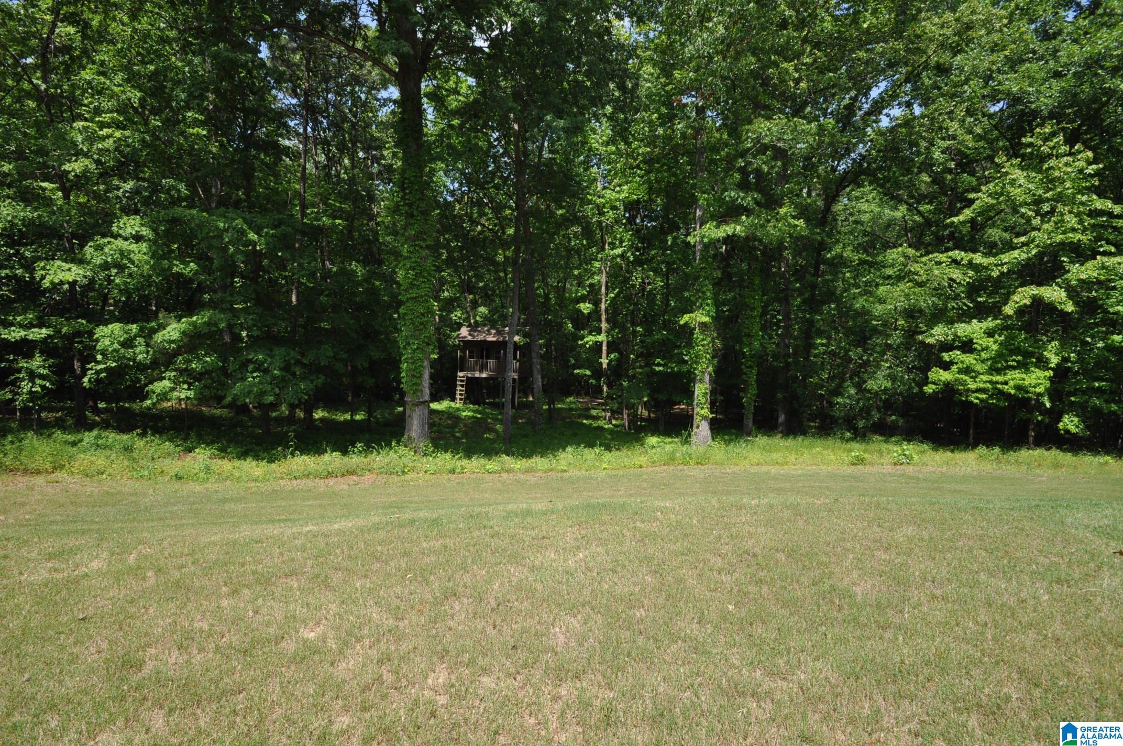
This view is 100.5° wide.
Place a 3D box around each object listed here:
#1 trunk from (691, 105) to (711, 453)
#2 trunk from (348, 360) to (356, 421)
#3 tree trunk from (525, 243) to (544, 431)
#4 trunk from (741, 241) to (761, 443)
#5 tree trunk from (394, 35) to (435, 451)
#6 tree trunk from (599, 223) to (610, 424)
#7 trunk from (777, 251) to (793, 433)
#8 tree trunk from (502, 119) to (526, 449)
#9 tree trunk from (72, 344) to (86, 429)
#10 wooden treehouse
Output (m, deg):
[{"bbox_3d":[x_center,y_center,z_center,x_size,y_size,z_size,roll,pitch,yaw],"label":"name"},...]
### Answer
[{"bbox_3d":[3.164,-2.229,10.600,0.438,7.820,0.420,-1,0,0],"label":"trunk"},{"bbox_3d":[-7.537,0.646,16.800,0.268,2.144,0.250,0,0,0],"label":"trunk"},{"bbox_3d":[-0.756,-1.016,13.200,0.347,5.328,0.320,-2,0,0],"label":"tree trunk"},{"bbox_3d":[4.877,-0.800,12.000,0.428,4.956,0.400,1,0,0],"label":"trunk"},{"bbox_3d":[-3.365,-2.983,10.700,0.824,9.521,0.720,-1,0,0],"label":"tree trunk"},{"bbox_3d":[1.411,-1.659,15.500,0.291,6.663,0.270,0,0,0],"label":"tree trunk"},{"bbox_3d":[6.020,-0.804,12.600,0.355,4.991,0.340,0,0,0],"label":"trunk"},{"bbox_3d":[-1.065,-2.000,10.600,0.398,7.482,0.340,2,0,0],"label":"tree trunk"},{"bbox_3d":[-14.145,0.386,13.700,0.301,2.495,0.300,-2,0,0],"label":"tree trunk"},{"bbox_3d":[-3.800,-0.359,24.600,3.300,4.000,2.900,0,0,-3],"label":"wooden treehouse"}]

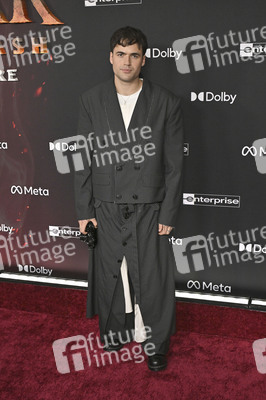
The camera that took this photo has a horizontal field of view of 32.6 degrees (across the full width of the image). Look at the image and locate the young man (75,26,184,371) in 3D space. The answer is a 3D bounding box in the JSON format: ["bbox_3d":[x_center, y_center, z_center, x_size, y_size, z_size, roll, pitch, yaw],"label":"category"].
[{"bbox_3d":[-0.022,0.021,2.465,0.570,1.800,0.430,2,14,10],"label":"young man"}]

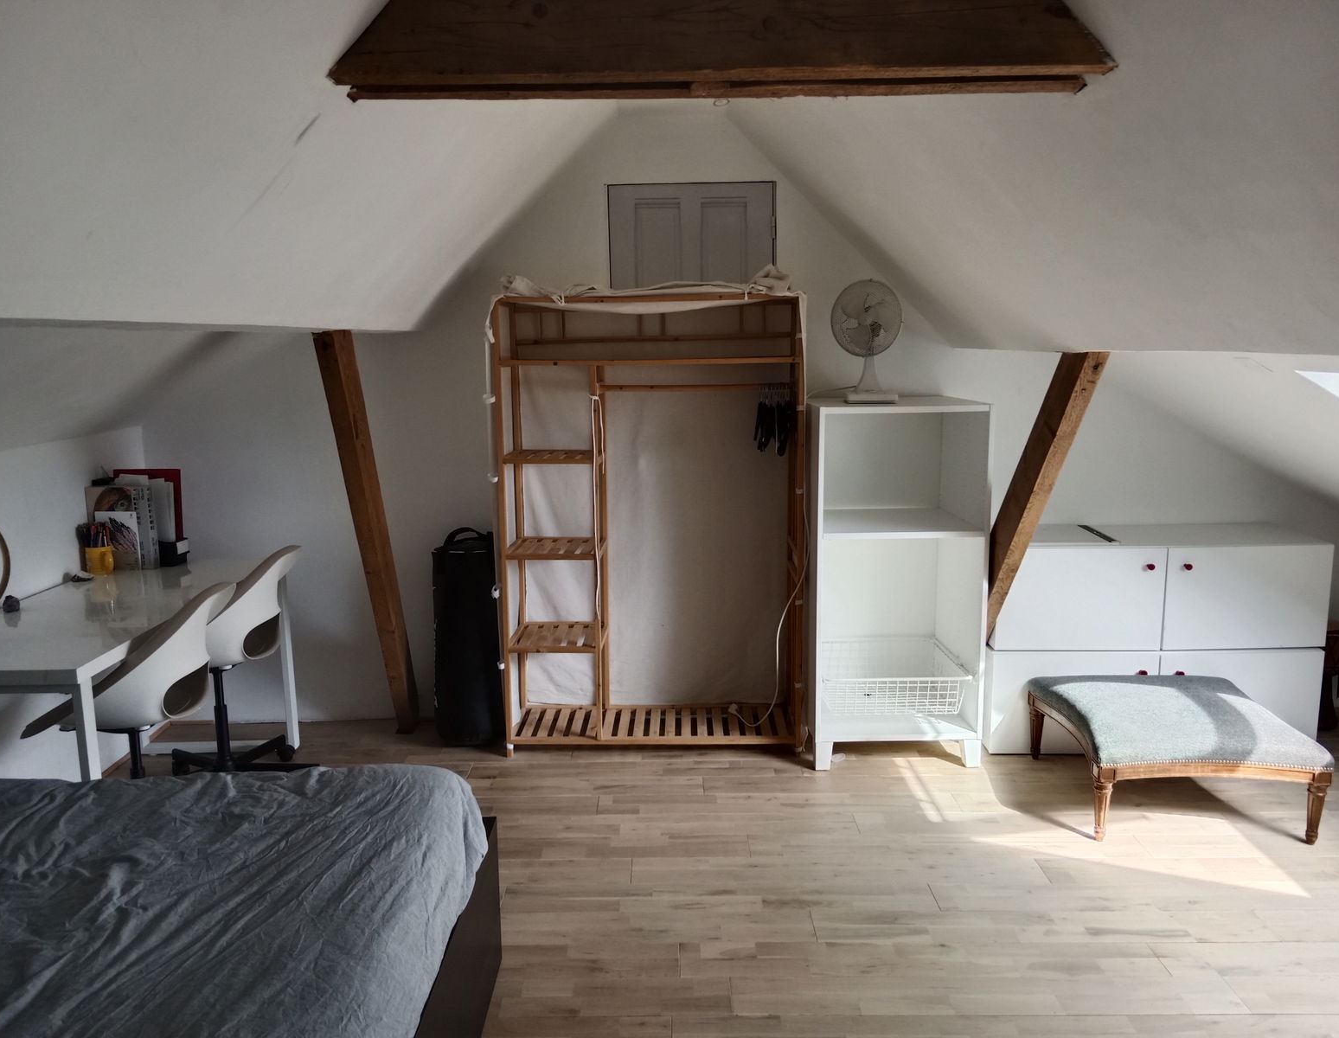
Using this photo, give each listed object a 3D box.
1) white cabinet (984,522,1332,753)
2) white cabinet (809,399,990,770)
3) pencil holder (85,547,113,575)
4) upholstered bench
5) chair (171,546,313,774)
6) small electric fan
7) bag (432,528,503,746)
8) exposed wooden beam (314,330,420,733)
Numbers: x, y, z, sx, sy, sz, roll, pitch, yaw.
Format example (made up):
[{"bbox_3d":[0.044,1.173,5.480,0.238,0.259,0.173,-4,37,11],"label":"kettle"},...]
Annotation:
[{"bbox_3d":[1.808,0.449,4.022,1.205,0.795,0.420,-1,9,0],"label":"white cabinet"},{"bbox_3d":[0.813,0.213,3.938,0.600,1.310,0.565,-1,9,-1],"label":"white cabinet"},{"bbox_3d":[-2.043,0.143,3.719,0.090,0.100,0.105,-5,10,-23],"label":"pencil holder"},{"bbox_3d":[1.661,0.780,3.484,0.720,0.320,0.720,0,9,2],"label":"upholstered bench"},{"bbox_3d":[-1.537,0.523,3.576,0.620,0.865,0.630,0,9,1],"label":"chair"},{"bbox_3d":[0.704,-0.635,3.736,0.260,0.440,0.220,2,10,18],"label":"small electric fan"},{"bbox_3d":[-0.775,0.447,4.064,0.255,0.840,0.250,0,9,1],"label":"bag"},{"bbox_3d":[-1.071,0.111,3.790,0.070,1.720,0.155,0,32,1],"label":"exposed wooden beam"}]

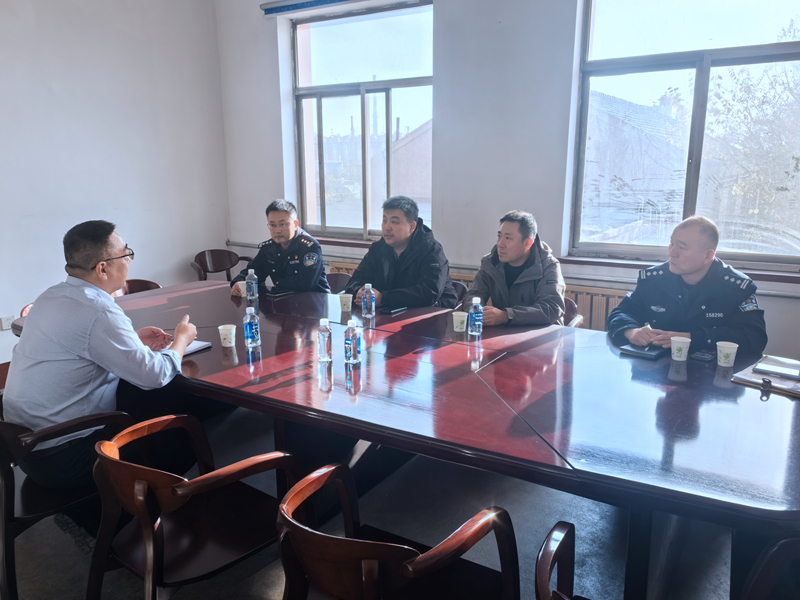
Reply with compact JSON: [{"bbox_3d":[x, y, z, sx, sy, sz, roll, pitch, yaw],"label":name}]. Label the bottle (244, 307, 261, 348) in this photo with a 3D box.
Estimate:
[{"bbox_3d":[-0.614,0.111,2.597,0.064,0.160,0.064,0,13,0],"label":"bottle"}]

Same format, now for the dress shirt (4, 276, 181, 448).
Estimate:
[{"bbox_3d":[-1.117,0.174,2.221,0.550,0.550,0.540,11,17,41],"label":"dress shirt"}]

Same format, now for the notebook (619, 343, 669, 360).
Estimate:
[{"bbox_3d":[1.025,0.200,2.574,0.145,0.021,0.206,12,17,44],"label":"notebook"}]

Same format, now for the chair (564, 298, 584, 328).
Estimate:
[{"bbox_3d":[0.725,0.379,3.381,0.550,0.790,0.550,9,15,34],"label":"chair"}]

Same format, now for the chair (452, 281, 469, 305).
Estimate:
[{"bbox_3d":[0.168,0.286,3.796,0.550,0.790,0.550,9,15,34],"label":"chair"}]

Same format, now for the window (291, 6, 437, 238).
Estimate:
[{"bbox_3d":[-0.270,-1.423,5.181,1.478,1.841,0.100,7,14,31],"label":"window"}]

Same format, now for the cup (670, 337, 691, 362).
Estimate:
[{"bbox_3d":[1.110,0.195,2.453,0.074,0.080,0.074,6,13,25],"label":"cup"}]

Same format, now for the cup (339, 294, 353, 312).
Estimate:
[{"bbox_3d":[-0.282,0.017,3.282,0.073,0.080,0.073,-1,12,-5],"label":"cup"}]

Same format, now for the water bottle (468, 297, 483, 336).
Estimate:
[{"bbox_3d":[0.346,0.075,2.822,0.065,0.162,0.065,1,12,7],"label":"water bottle"}]

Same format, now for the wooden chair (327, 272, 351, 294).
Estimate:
[{"bbox_3d":[-0.492,0.234,4.033,0.550,0.790,0.550,9,15,34],"label":"wooden chair"}]

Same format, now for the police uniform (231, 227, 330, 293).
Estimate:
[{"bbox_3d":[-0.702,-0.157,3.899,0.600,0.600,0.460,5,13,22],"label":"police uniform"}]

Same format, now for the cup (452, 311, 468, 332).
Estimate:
[{"bbox_3d":[0.272,0.102,2.819,0.072,0.079,0.072,0,13,0],"label":"cup"}]

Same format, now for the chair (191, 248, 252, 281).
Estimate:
[{"bbox_3d":[-1.419,0.003,5.222,0.550,0.790,0.550,-8,15,-33],"label":"chair"}]

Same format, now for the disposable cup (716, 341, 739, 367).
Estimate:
[{"bbox_3d":[1.227,0.206,2.344,0.072,0.079,0.072,9,15,34],"label":"disposable cup"}]

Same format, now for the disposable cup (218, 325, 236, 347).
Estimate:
[{"bbox_3d":[-0.716,0.151,2.600,0.072,0.079,0.072,0,13,0],"label":"disposable cup"}]

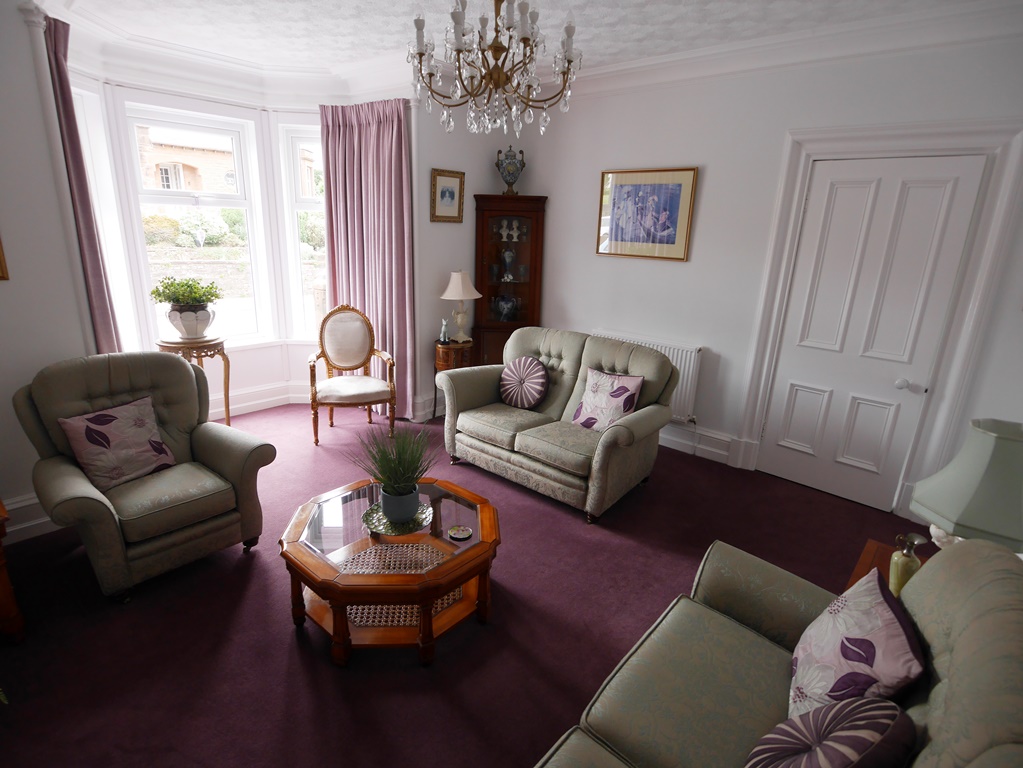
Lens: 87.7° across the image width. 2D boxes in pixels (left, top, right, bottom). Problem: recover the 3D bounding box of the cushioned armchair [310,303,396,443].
[{"bbox_3d":[-1.271,-0.102,4.188,0.640,0.992,0.576,-4,17,-20],"label":"cushioned armchair"}]

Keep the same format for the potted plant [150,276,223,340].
[{"bbox_3d":[-2.282,-0.520,3.754,0.432,0.440,0.424,-3,17,-18],"label":"potted plant"}]

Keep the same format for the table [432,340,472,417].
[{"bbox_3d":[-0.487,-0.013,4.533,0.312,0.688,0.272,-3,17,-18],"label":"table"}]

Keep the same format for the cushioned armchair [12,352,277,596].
[{"bbox_3d":[-1.770,0.361,2.612,0.864,0.936,0.888,16,21,39],"label":"cushioned armchair"}]

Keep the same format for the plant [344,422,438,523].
[{"bbox_3d":[-0.517,0.389,2.352,0.378,0.413,0.378,2,16,-1],"label":"plant"}]

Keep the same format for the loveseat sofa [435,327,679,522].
[{"bbox_3d":[0.323,0.165,3.576,1.544,0.933,0.864,16,21,39],"label":"loveseat sofa"}]

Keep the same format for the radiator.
[{"bbox_3d":[1.027,-0.059,4.284,0.928,0.592,0.096,16,21,39],"label":"radiator"}]

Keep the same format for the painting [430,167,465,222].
[{"bbox_3d":[-0.510,-1.493,4.249,0.032,0.390,0.341,16,21,39],"label":"painting"}]

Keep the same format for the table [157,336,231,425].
[{"bbox_3d":[-2.304,0.057,3.919,0.435,0.760,0.435,-3,17,-18],"label":"table"}]

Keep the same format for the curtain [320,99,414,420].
[{"bbox_3d":[-1.177,-0.952,4.478,0.797,2.535,0.184,9,17,21],"label":"curtain"}]

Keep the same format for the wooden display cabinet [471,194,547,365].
[{"bbox_3d":[-0.049,-0.729,4.933,0.656,1.875,0.416,1,16,-4],"label":"wooden display cabinet"}]

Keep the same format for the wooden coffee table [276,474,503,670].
[{"bbox_3d":[-0.508,0.777,2.341,0.837,0.378,0.837,16,21,39],"label":"wooden coffee table"}]

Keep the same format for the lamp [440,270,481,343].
[{"bbox_3d":[-0.421,-0.630,4.394,0.341,0.579,0.341,-3,17,-18],"label":"lamp"}]

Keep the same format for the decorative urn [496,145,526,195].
[{"bbox_3d":[-0.025,-1.814,4.556,0.253,0.419,0.176,1,16,-4],"label":"decorative urn"}]

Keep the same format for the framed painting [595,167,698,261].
[{"bbox_3d":[1.021,-1.307,4.105,0.774,0.650,0.030,14,20,36],"label":"framed painting"}]

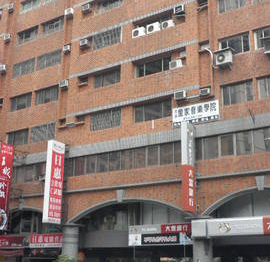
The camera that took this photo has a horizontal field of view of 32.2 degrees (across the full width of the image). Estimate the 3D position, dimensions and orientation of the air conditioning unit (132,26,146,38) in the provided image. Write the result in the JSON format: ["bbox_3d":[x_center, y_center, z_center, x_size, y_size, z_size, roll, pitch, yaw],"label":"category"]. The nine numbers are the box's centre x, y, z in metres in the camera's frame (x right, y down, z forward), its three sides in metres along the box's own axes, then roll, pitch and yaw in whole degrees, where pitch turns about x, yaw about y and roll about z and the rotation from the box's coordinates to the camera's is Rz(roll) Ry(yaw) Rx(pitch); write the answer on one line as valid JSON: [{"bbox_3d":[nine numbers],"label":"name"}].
[{"bbox_3d":[0.290,-7.309,35.139,0.880,0.583,0.320,-11,-22,32],"label":"air conditioning unit"}]

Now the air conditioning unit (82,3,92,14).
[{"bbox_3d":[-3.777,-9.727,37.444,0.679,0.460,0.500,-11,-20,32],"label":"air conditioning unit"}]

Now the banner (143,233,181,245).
[{"bbox_3d":[1.579,6.561,28.390,2.670,0.649,0.120,-11,-22,32],"label":"banner"}]

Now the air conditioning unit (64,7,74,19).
[{"bbox_3d":[-5.353,-9.676,38.532,0.709,0.494,0.500,-11,-20,32],"label":"air conditioning unit"}]

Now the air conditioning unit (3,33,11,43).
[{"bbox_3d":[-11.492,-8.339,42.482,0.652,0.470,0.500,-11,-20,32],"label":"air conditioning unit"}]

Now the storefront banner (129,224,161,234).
[{"bbox_3d":[0.619,6.139,29.210,2.401,0.552,0.120,-11,-22,32],"label":"storefront banner"}]

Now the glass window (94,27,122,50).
[{"bbox_3d":[-2.150,-7.208,36.485,2.763,1.363,0.120,-10,-20,33],"label":"glass window"}]

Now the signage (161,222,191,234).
[{"bbox_3d":[2.512,5.975,28.572,2.109,0.567,0.200,-10,-21,33],"label":"signage"}]

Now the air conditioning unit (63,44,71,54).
[{"bbox_3d":[-5.581,-6.768,38.574,0.596,0.512,0.420,-10,-20,33],"label":"air conditioning unit"}]

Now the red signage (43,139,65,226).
[{"bbox_3d":[-5.950,3.815,34.677,0.502,6.083,1.347,-11,-22,32],"label":"red signage"}]

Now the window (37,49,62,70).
[{"bbox_3d":[-7.187,-5.941,39.322,2.709,1.265,0.150,-10,-21,33],"label":"window"}]

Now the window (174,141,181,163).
[{"bbox_3d":[2.967,1.380,30.092,0.989,1.364,0.120,-10,-20,33],"label":"window"}]

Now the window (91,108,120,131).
[{"bbox_3d":[-2.041,-0.767,33.164,2.636,1.383,0.150,-11,-22,32],"label":"window"}]

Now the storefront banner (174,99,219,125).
[{"bbox_3d":[3.823,-1.099,29.633,3.181,1.209,0.150,-10,-20,33],"label":"storefront banner"}]

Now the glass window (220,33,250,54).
[{"bbox_3d":[6.292,-5.372,29.340,1.937,1.325,0.150,-10,-21,33],"label":"glass window"}]

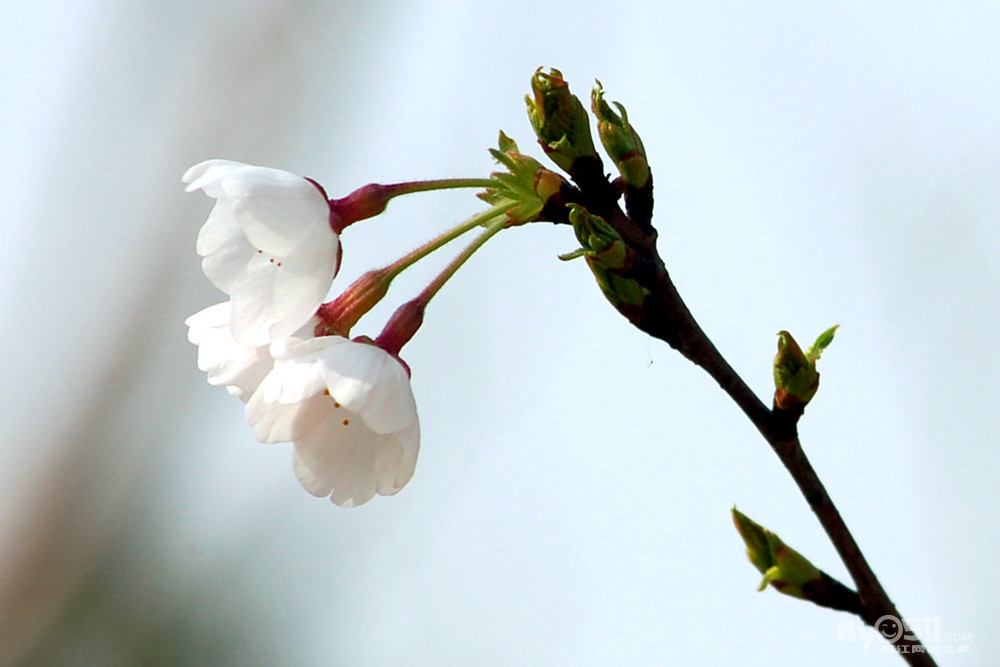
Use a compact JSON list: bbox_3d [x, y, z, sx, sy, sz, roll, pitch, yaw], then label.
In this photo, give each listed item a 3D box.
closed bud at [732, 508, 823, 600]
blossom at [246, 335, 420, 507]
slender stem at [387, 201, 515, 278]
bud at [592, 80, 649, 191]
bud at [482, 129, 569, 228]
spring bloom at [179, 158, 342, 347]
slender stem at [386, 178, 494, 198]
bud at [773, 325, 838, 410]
[{"bbox_3d":[0.040,0.034,1.330,0.018,0.009,0.009,44,0,0],"label":"closed bud"},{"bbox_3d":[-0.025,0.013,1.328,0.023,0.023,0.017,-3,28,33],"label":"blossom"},{"bbox_3d":[-0.007,-0.015,1.330,0.023,0.003,0.002,-28,0,0],"label":"slender stem"},{"bbox_3d":[0.018,-0.030,1.330,0.005,0.018,0.005,-22,0,0],"label":"bud"},{"bbox_3d":[0.003,-0.022,1.330,0.012,0.015,0.012,18,0,0],"label":"bud"},{"bbox_3d":[-0.036,-0.012,1.328,0.016,0.024,0.024,-25,10,-34],"label":"spring bloom"},{"bbox_3d":[-0.009,-0.022,1.330,0.017,0.003,0.001,-3,0,0],"label":"slender stem"},{"bbox_3d":[0.047,0.005,1.330,0.010,0.013,0.006,0,0,0],"label":"bud"}]

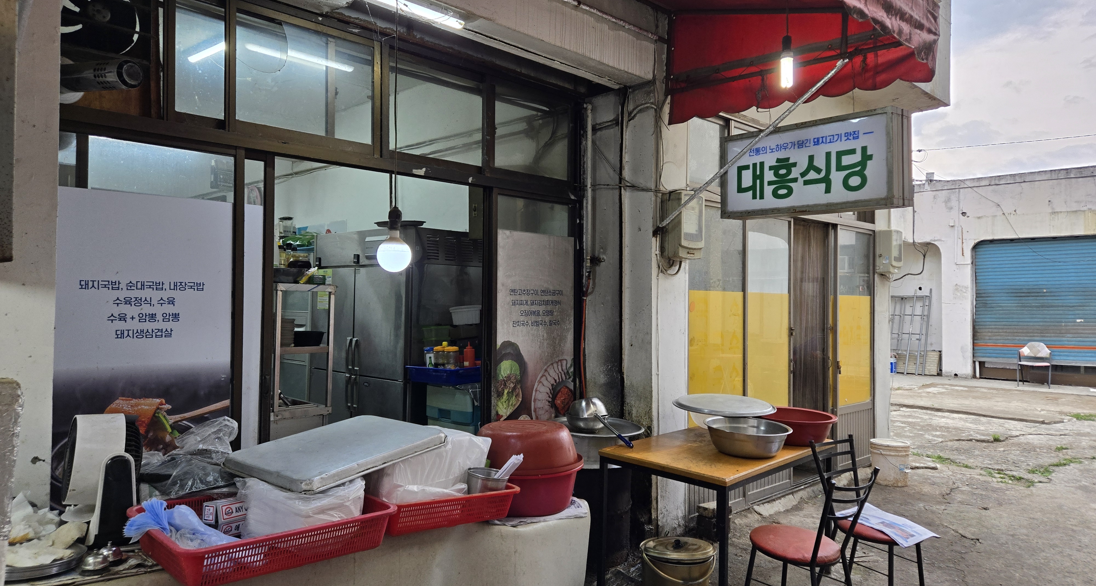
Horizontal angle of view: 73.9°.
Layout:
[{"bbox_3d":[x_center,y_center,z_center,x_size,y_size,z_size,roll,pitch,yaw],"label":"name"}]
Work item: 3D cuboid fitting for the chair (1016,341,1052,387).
[{"bbox_3d":[8.341,1.241,12.500,0.500,0.770,0.520,0,-1,40],"label":"chair"}]

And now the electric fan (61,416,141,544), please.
[{"bbox_3d":[-1.548,0.625,2.514,0.250,0.420,0.320,1,-1,-39],"label":"electric fan"}]

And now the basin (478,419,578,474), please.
[{"bbox_3d":[-0.094,0.604,2.900,0.440,0.150,0.440,0,-1,0],"label":"basin"}]

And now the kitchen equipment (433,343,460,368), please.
[{"bbox_3d":[-0.615,0.386,4.380,0.165,0.165,0.120,0,-1,-8],"label":"kitchen equipment"}]

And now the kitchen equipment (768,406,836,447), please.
[{"bbox_3d":[1.372,0.754,4.100,0.480,0.146,0.480,2,2,44],"label":"kitchen equipment"}]

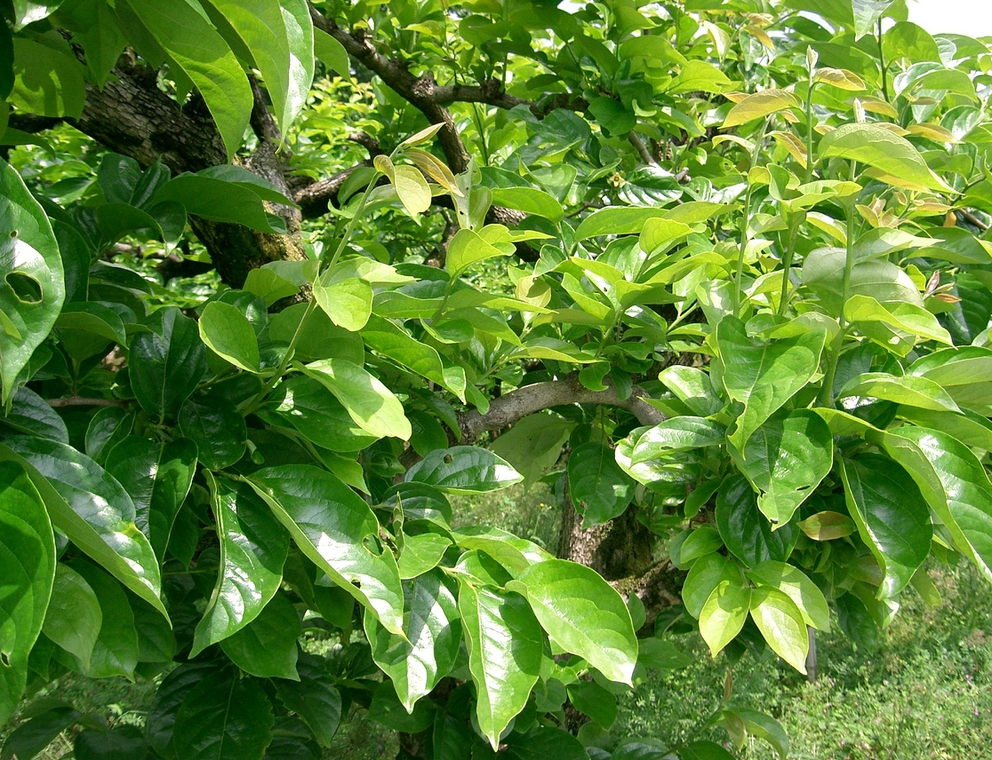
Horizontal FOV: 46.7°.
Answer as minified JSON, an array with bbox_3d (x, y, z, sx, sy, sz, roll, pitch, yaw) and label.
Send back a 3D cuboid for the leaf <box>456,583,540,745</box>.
[{"bbox_3d":[0.003,0.229,0.930,0.072,0.142,0.030,-13,-20,21],"label":"leaf"}]

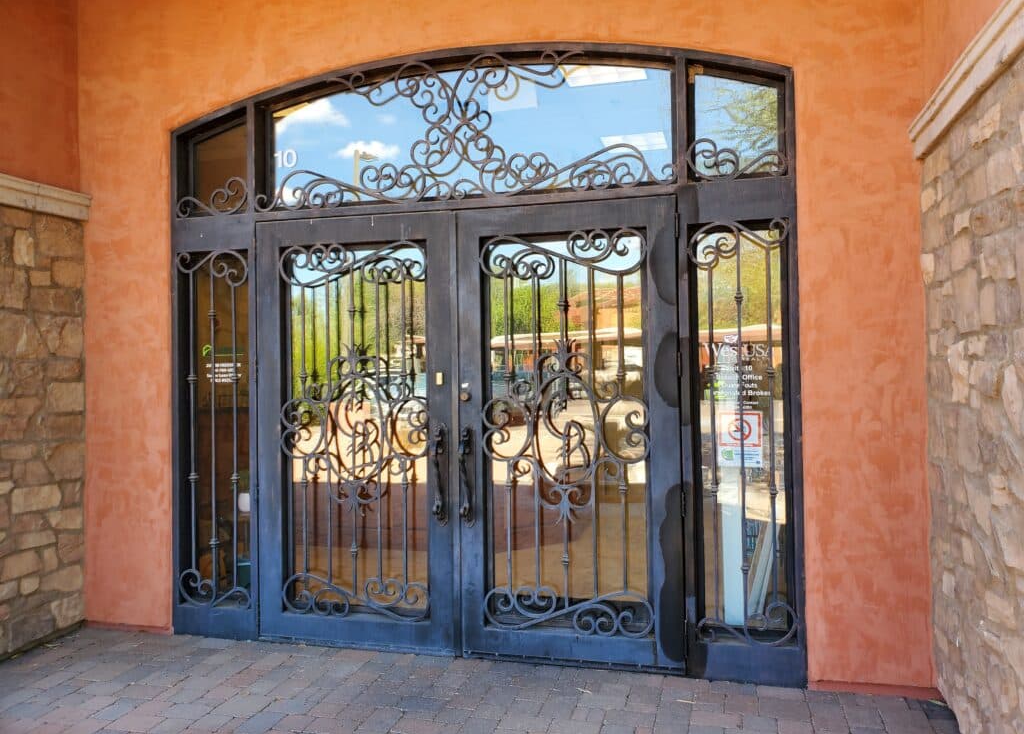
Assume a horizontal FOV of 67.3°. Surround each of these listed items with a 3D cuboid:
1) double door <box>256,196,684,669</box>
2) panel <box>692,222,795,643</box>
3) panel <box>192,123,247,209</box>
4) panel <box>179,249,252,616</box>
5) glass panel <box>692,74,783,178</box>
[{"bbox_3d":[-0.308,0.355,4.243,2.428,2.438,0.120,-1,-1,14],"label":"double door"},{"bbox_3d":[1.172,0.334,3.906,0.498,2.127,0.060,-1,-1,14],"label":"panel"},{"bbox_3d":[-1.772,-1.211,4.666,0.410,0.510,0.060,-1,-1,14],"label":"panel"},{"bbox_3d":[-1.774,0.376,4.638,0.490,2.125,0.060,-1,-1,14],"label":"panel"},{"bbox_3d":[1.152,-1.234,3.940,0.450,0.497,0.060,-1,-1,14],"label":"glass panel"}]

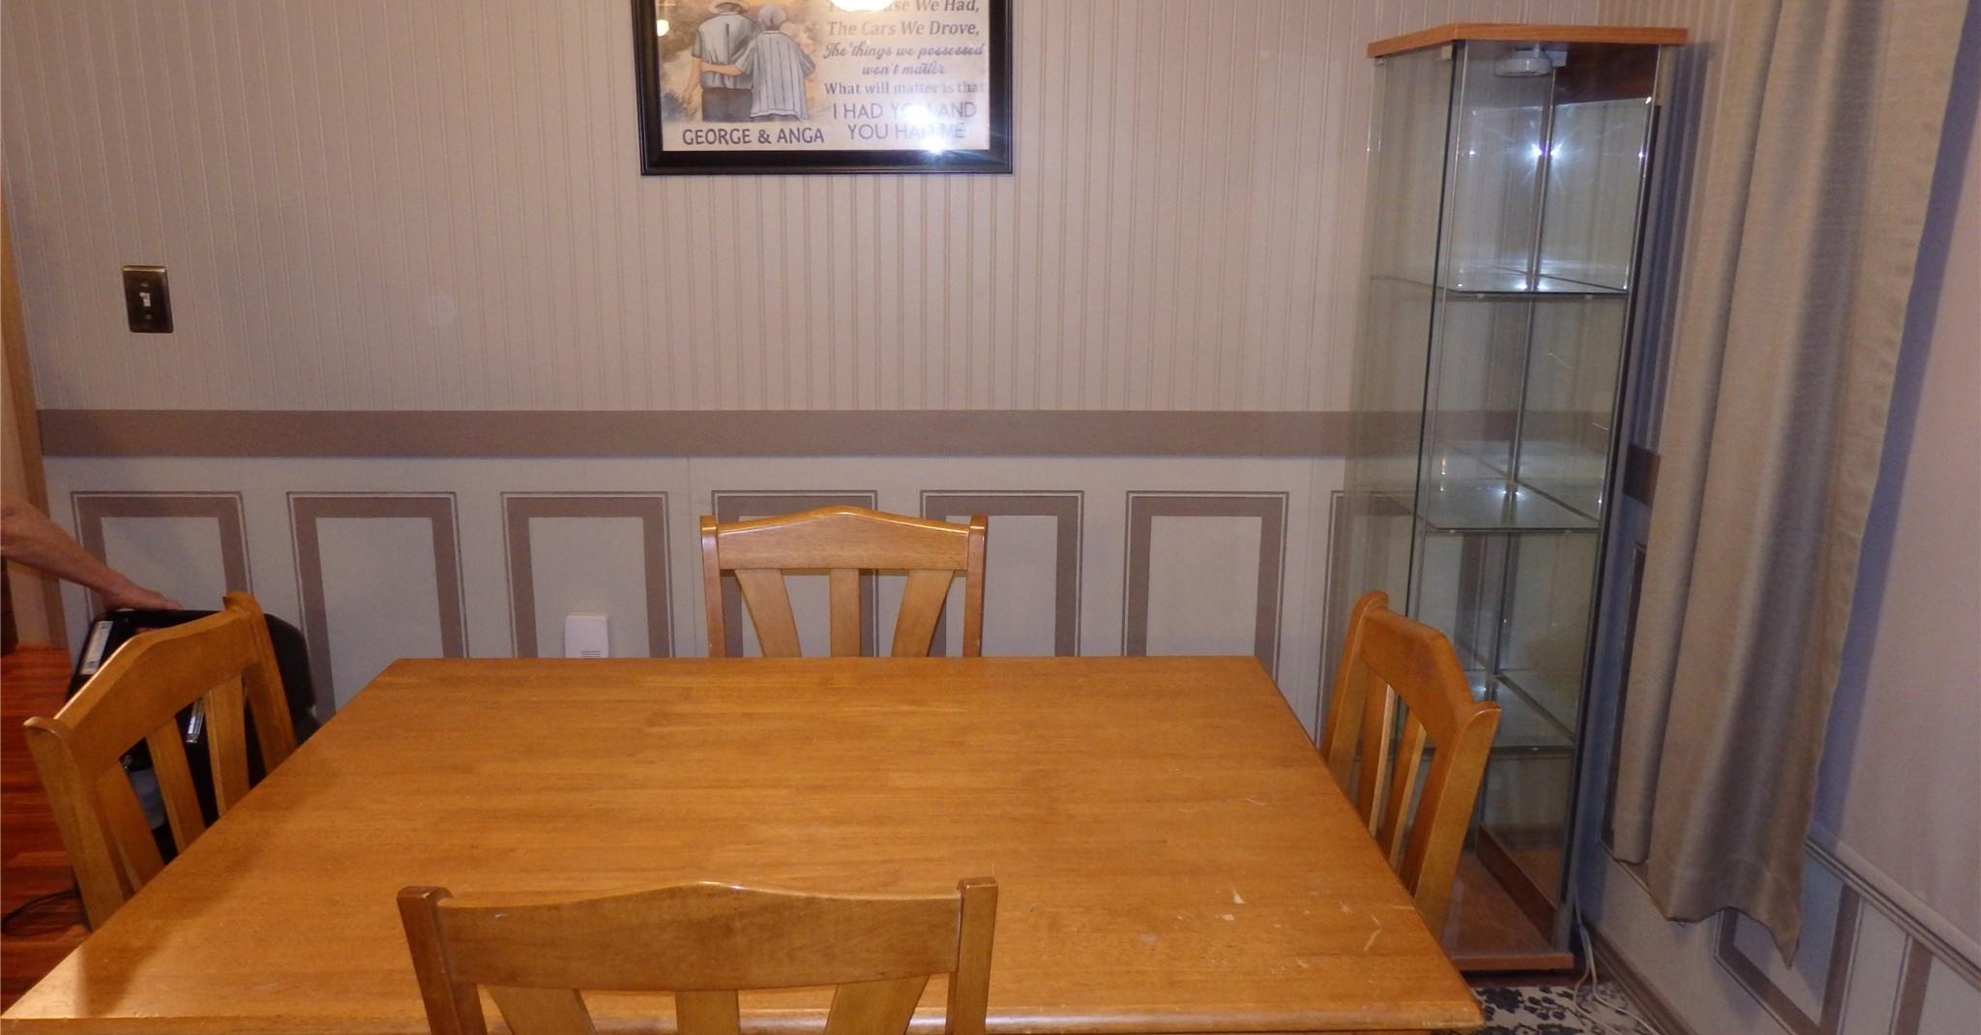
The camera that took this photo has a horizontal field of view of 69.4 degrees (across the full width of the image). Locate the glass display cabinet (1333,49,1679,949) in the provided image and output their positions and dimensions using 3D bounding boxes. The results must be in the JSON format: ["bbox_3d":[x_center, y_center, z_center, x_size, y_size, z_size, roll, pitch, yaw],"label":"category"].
[{"bbox_3d":[0.867,-0.008,2.584,0.366,1.634,0.428,0,13,-3],"label":"glass display cabinet"}]

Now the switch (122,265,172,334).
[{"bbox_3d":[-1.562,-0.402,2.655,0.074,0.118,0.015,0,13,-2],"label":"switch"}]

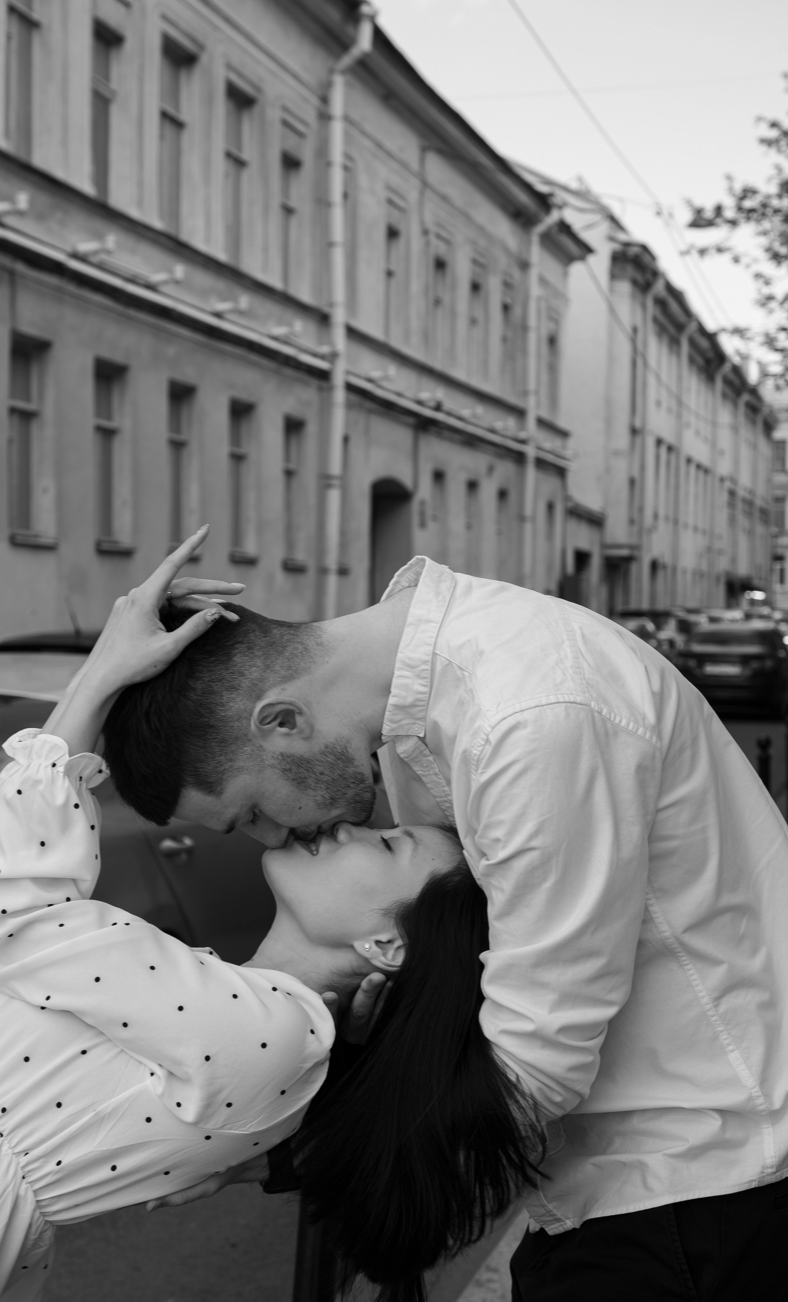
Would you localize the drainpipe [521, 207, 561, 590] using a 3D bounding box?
[{"bbox_3d":[3.257,-4.583,44.847,0.680,10.619,0.220,1,1,15],"label":"drainpipe"}]

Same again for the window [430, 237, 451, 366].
[{"bbox_3d":[0.761,-6.447,37.311,0.170,2.381,1.180,1,1,15],"label":"window"}]

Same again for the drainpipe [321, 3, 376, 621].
[{"bbox_3d":[-0.652,-4.411,30.411,0.680,10.605,0.220,1,1,15],"label":"drainpipe"}]

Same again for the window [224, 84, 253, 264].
[{"bbox_3d":[-2.093,-6.300,26.772,0.170,2.394,1.120,1,1,15],"label":"window"}]

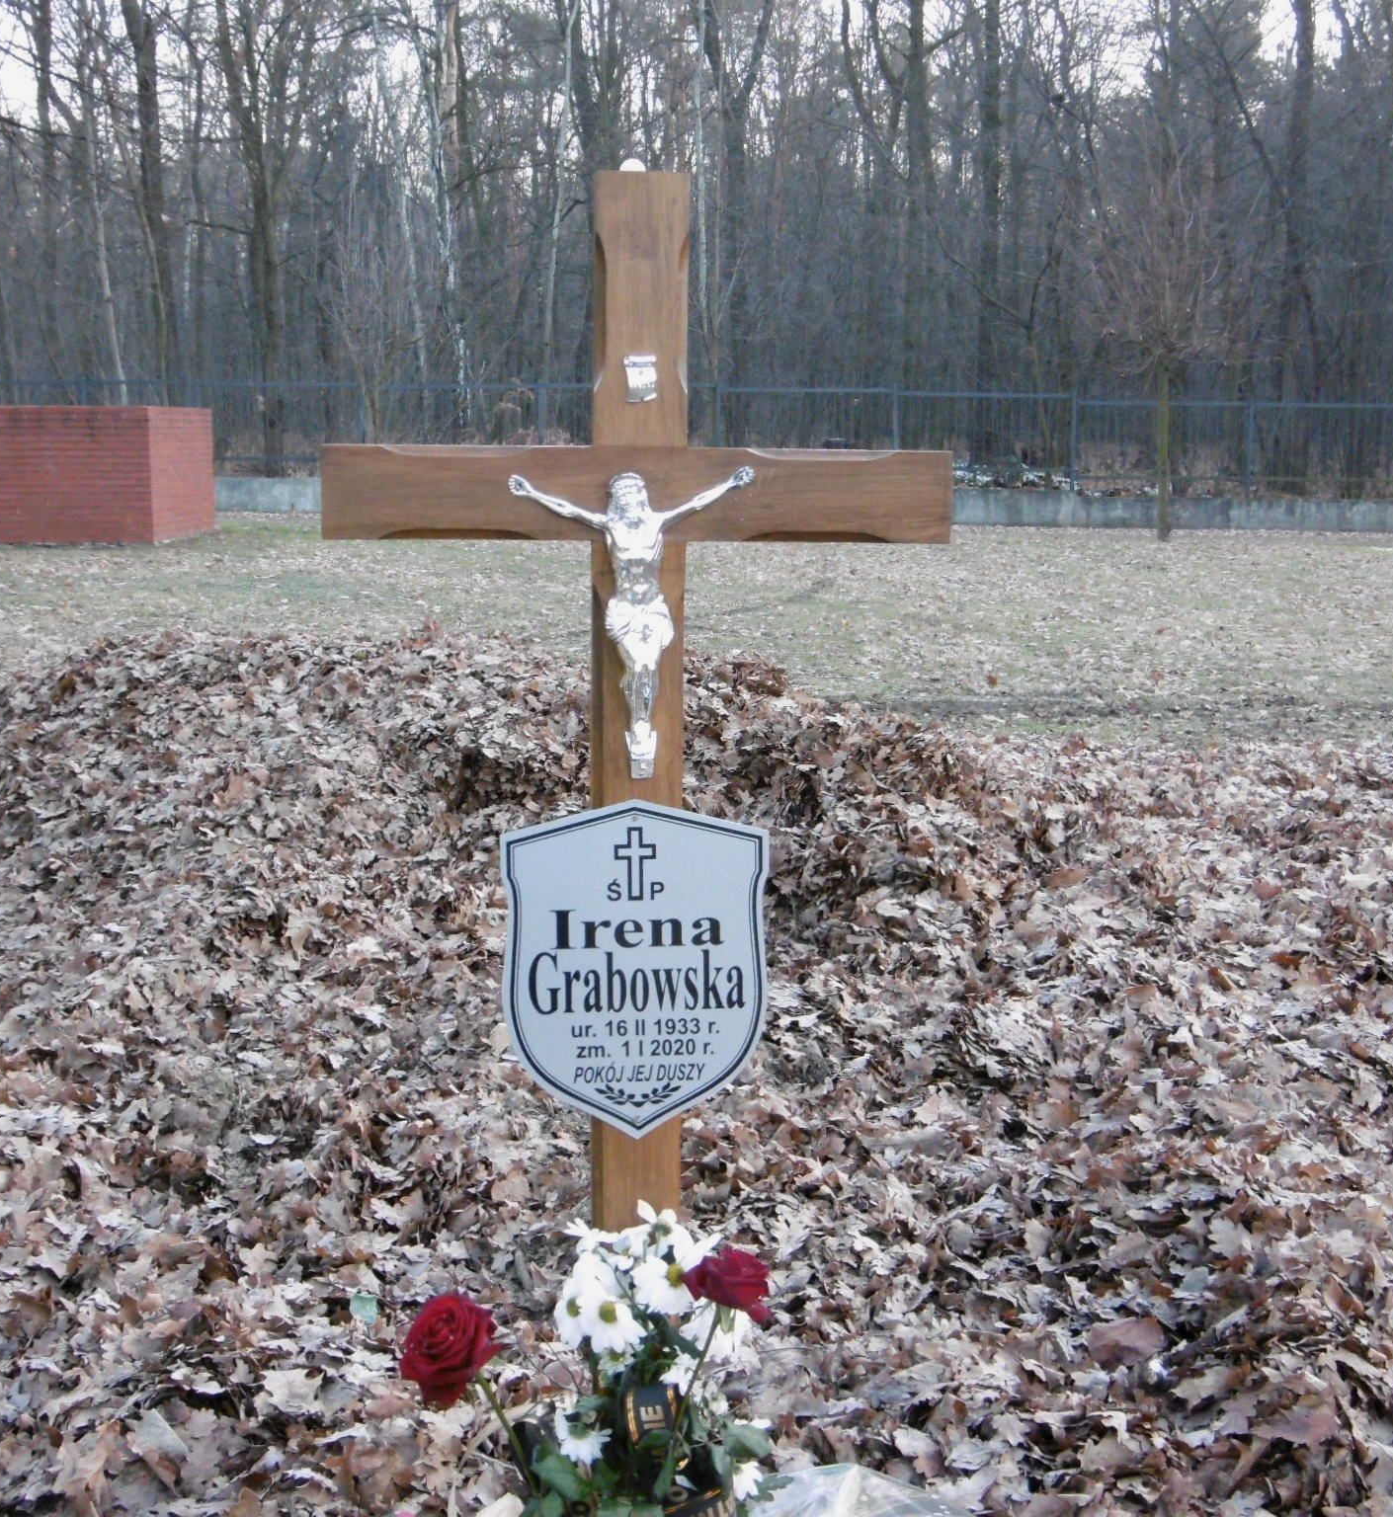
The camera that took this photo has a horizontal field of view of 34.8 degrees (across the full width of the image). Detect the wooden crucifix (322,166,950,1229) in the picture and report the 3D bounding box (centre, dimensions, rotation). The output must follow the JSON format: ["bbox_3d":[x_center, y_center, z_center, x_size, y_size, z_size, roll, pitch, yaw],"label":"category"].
[{"bbox_3d":[-0.067,0.045,2.510,0.690,1.390,0.080,0,10,-2],"label":"wooden crucifix"}]

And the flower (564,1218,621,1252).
[{"bbox_3d":[-0.113,0.523,2.420,0.062,0.042,0.055,4,10,21],"label":"flower"}]

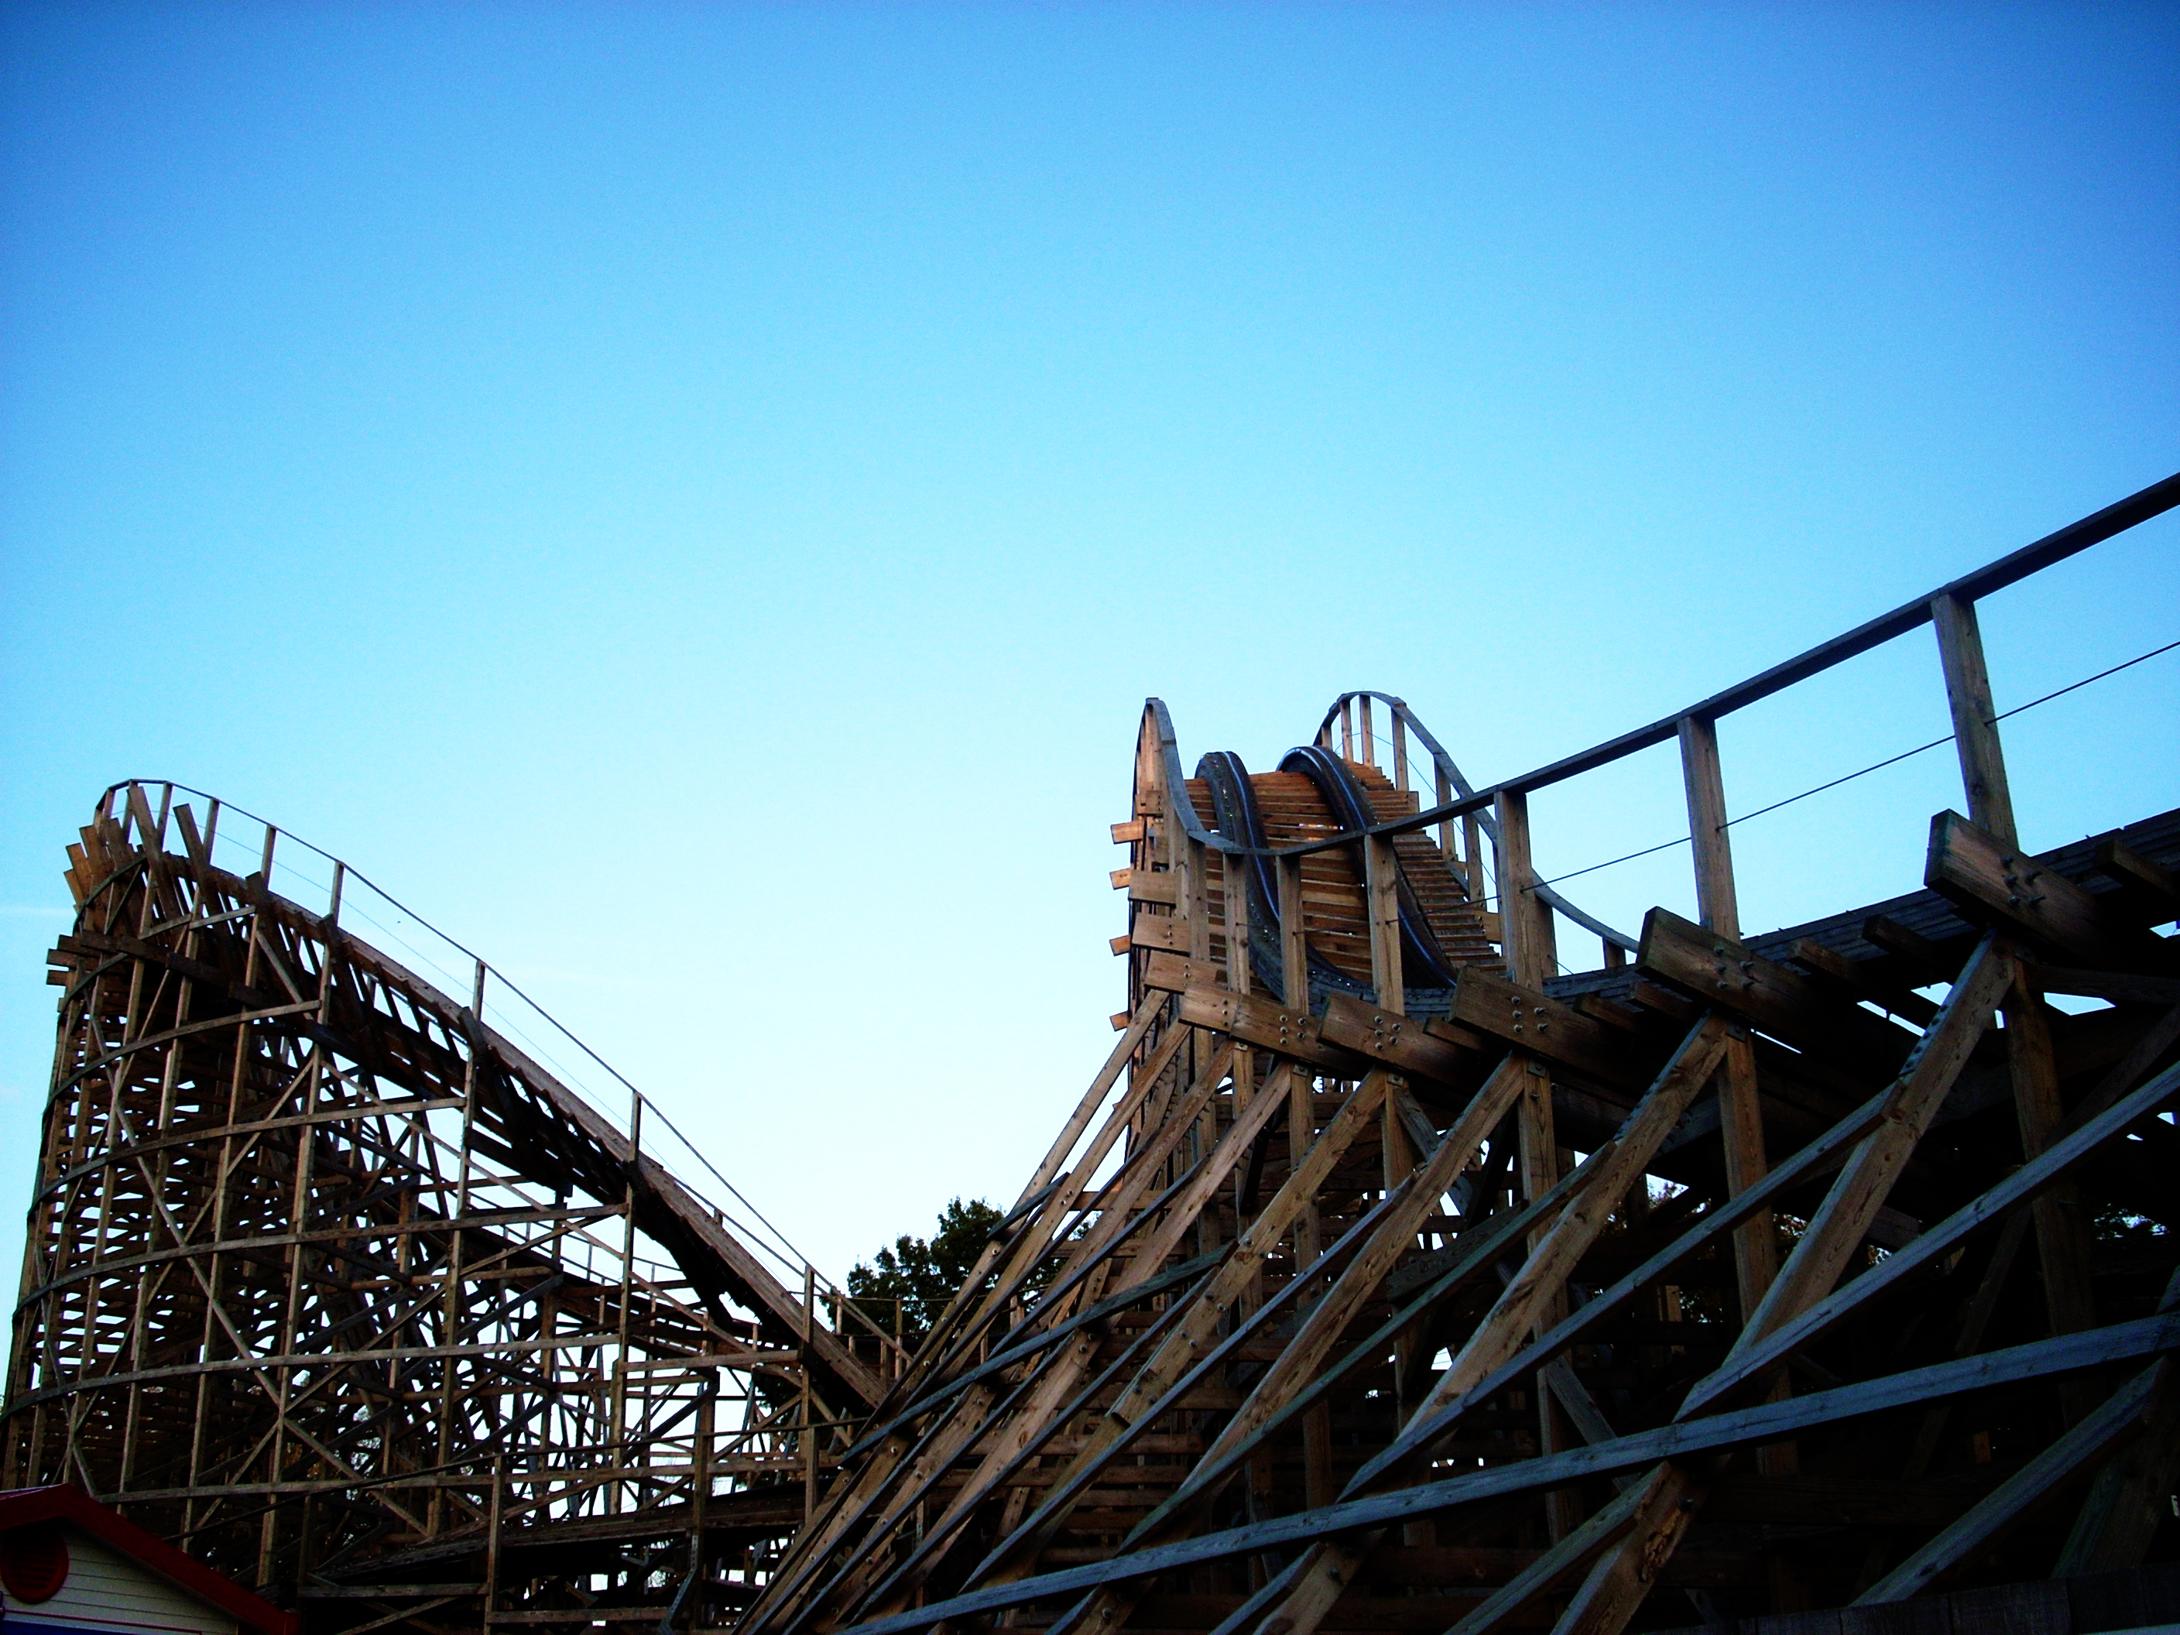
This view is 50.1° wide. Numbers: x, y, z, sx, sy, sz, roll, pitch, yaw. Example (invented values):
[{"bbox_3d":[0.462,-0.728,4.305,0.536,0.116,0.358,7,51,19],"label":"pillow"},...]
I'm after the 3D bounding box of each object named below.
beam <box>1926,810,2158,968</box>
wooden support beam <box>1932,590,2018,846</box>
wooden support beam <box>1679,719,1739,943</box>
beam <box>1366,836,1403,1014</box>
[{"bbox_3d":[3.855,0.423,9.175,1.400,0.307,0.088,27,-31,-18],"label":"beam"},{"bbox_3d":[3.522,-0.333,9.255,0.140,1.160,0.092,10,-24,-27],"label":"wooden support beam"},{"bbox_3d":[2.890,0.102,10.852,0.140,1.160,0.092,8,-23,-20],"label":"wooden support beam"},{"bbox_3d":[1.685,0.656,13.280,0.140,1.160,0.092,5,-22,-15],"label":"beam"}]

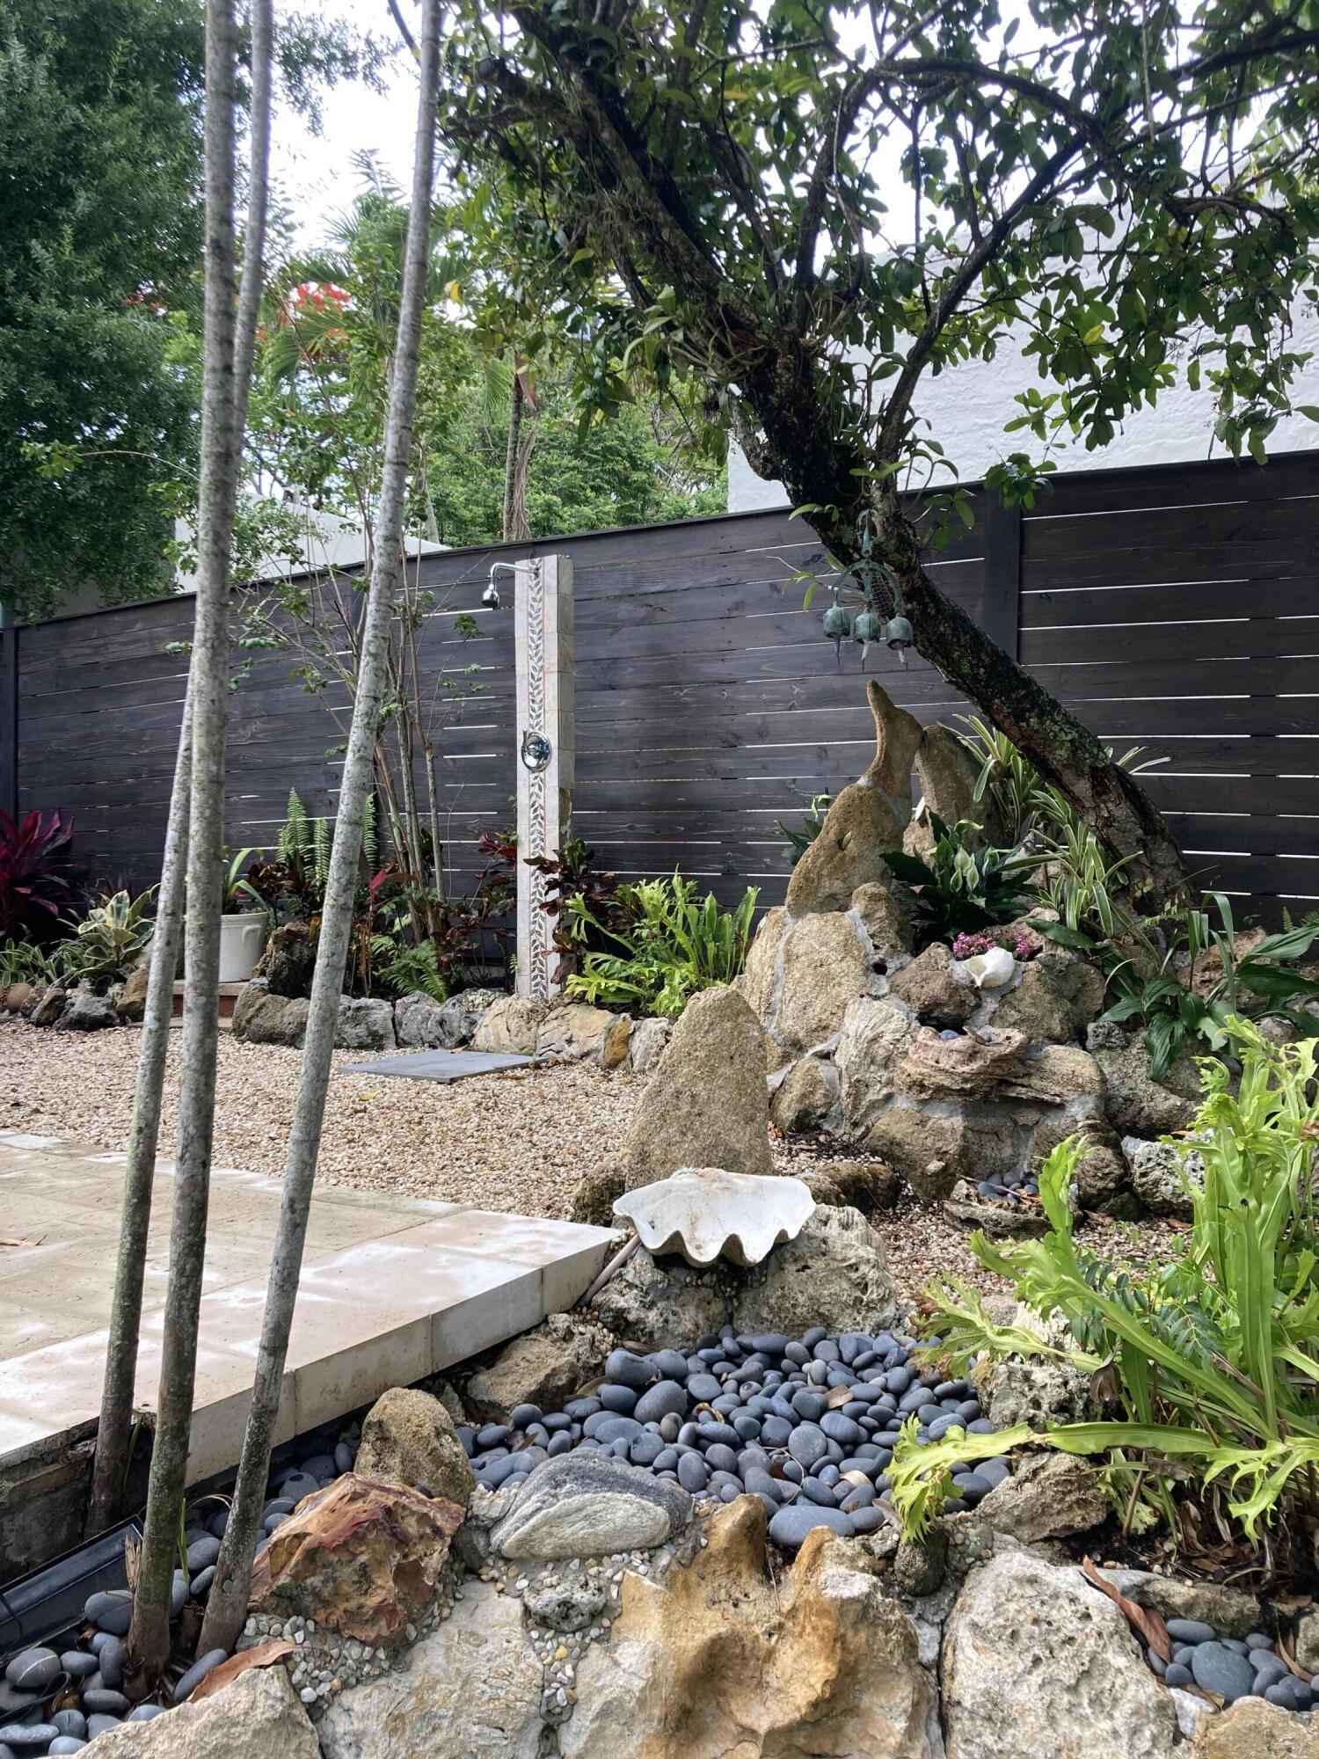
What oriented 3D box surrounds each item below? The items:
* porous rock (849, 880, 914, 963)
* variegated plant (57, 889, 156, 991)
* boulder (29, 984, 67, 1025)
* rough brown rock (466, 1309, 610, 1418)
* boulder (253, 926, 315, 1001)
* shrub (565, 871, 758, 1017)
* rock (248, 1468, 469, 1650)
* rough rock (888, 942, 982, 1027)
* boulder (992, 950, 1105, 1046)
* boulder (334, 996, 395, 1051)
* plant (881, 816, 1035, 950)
[{"bbox_3d":[0.678,0.128,4.350,0.200,0.250,0.200,0,1,0],"label":"porous rock"},{"bbox_3d":[-2.738,0.293,7.071,0.480,0.480,0.440,0,3,0],"label":"variegated plant"},{"bbox_3d":[-2.690,0.549,6.270,0.160,0.180,0.160,-1,1,-22],"label":"boulder"},{"bbox_3d":[-0.202,0.811,2.400,0.160,0.135,0.250,1,2,33],"label":"rough brown rock"},{"bbox_3d":[-1.691,0.383,6.450,0.290,0.350,0.290,0,1,0],"label":"boulder"},{"bbox_3d":[0.006,0.260,6.168,0.780,0.620,0.650,0,3,0],"label":"shrub"},{"bbox_3d":[-0.436,0.992,2.088,0.285,0.180,0.200,0,3,0],"label":"rock"},{"bbox_3d":[0.788,0.304,4.118,0.270,0.240,0.260,0,3,0],"label":"rough rock"},{"bbox_3d":[1.124,0.339,4.140,0.320,0.260,0.280,0,3,0],"label":"boulder"},{"bbox_3d":[-1.237,0.599,5.930,0.270,0.235,0.240,0,1,30],"label":"boulder"},{"bbox_3d":[0.922,0.013,4.400,0.460,0.410,0.420,0,1,0],"label":"plant"}]

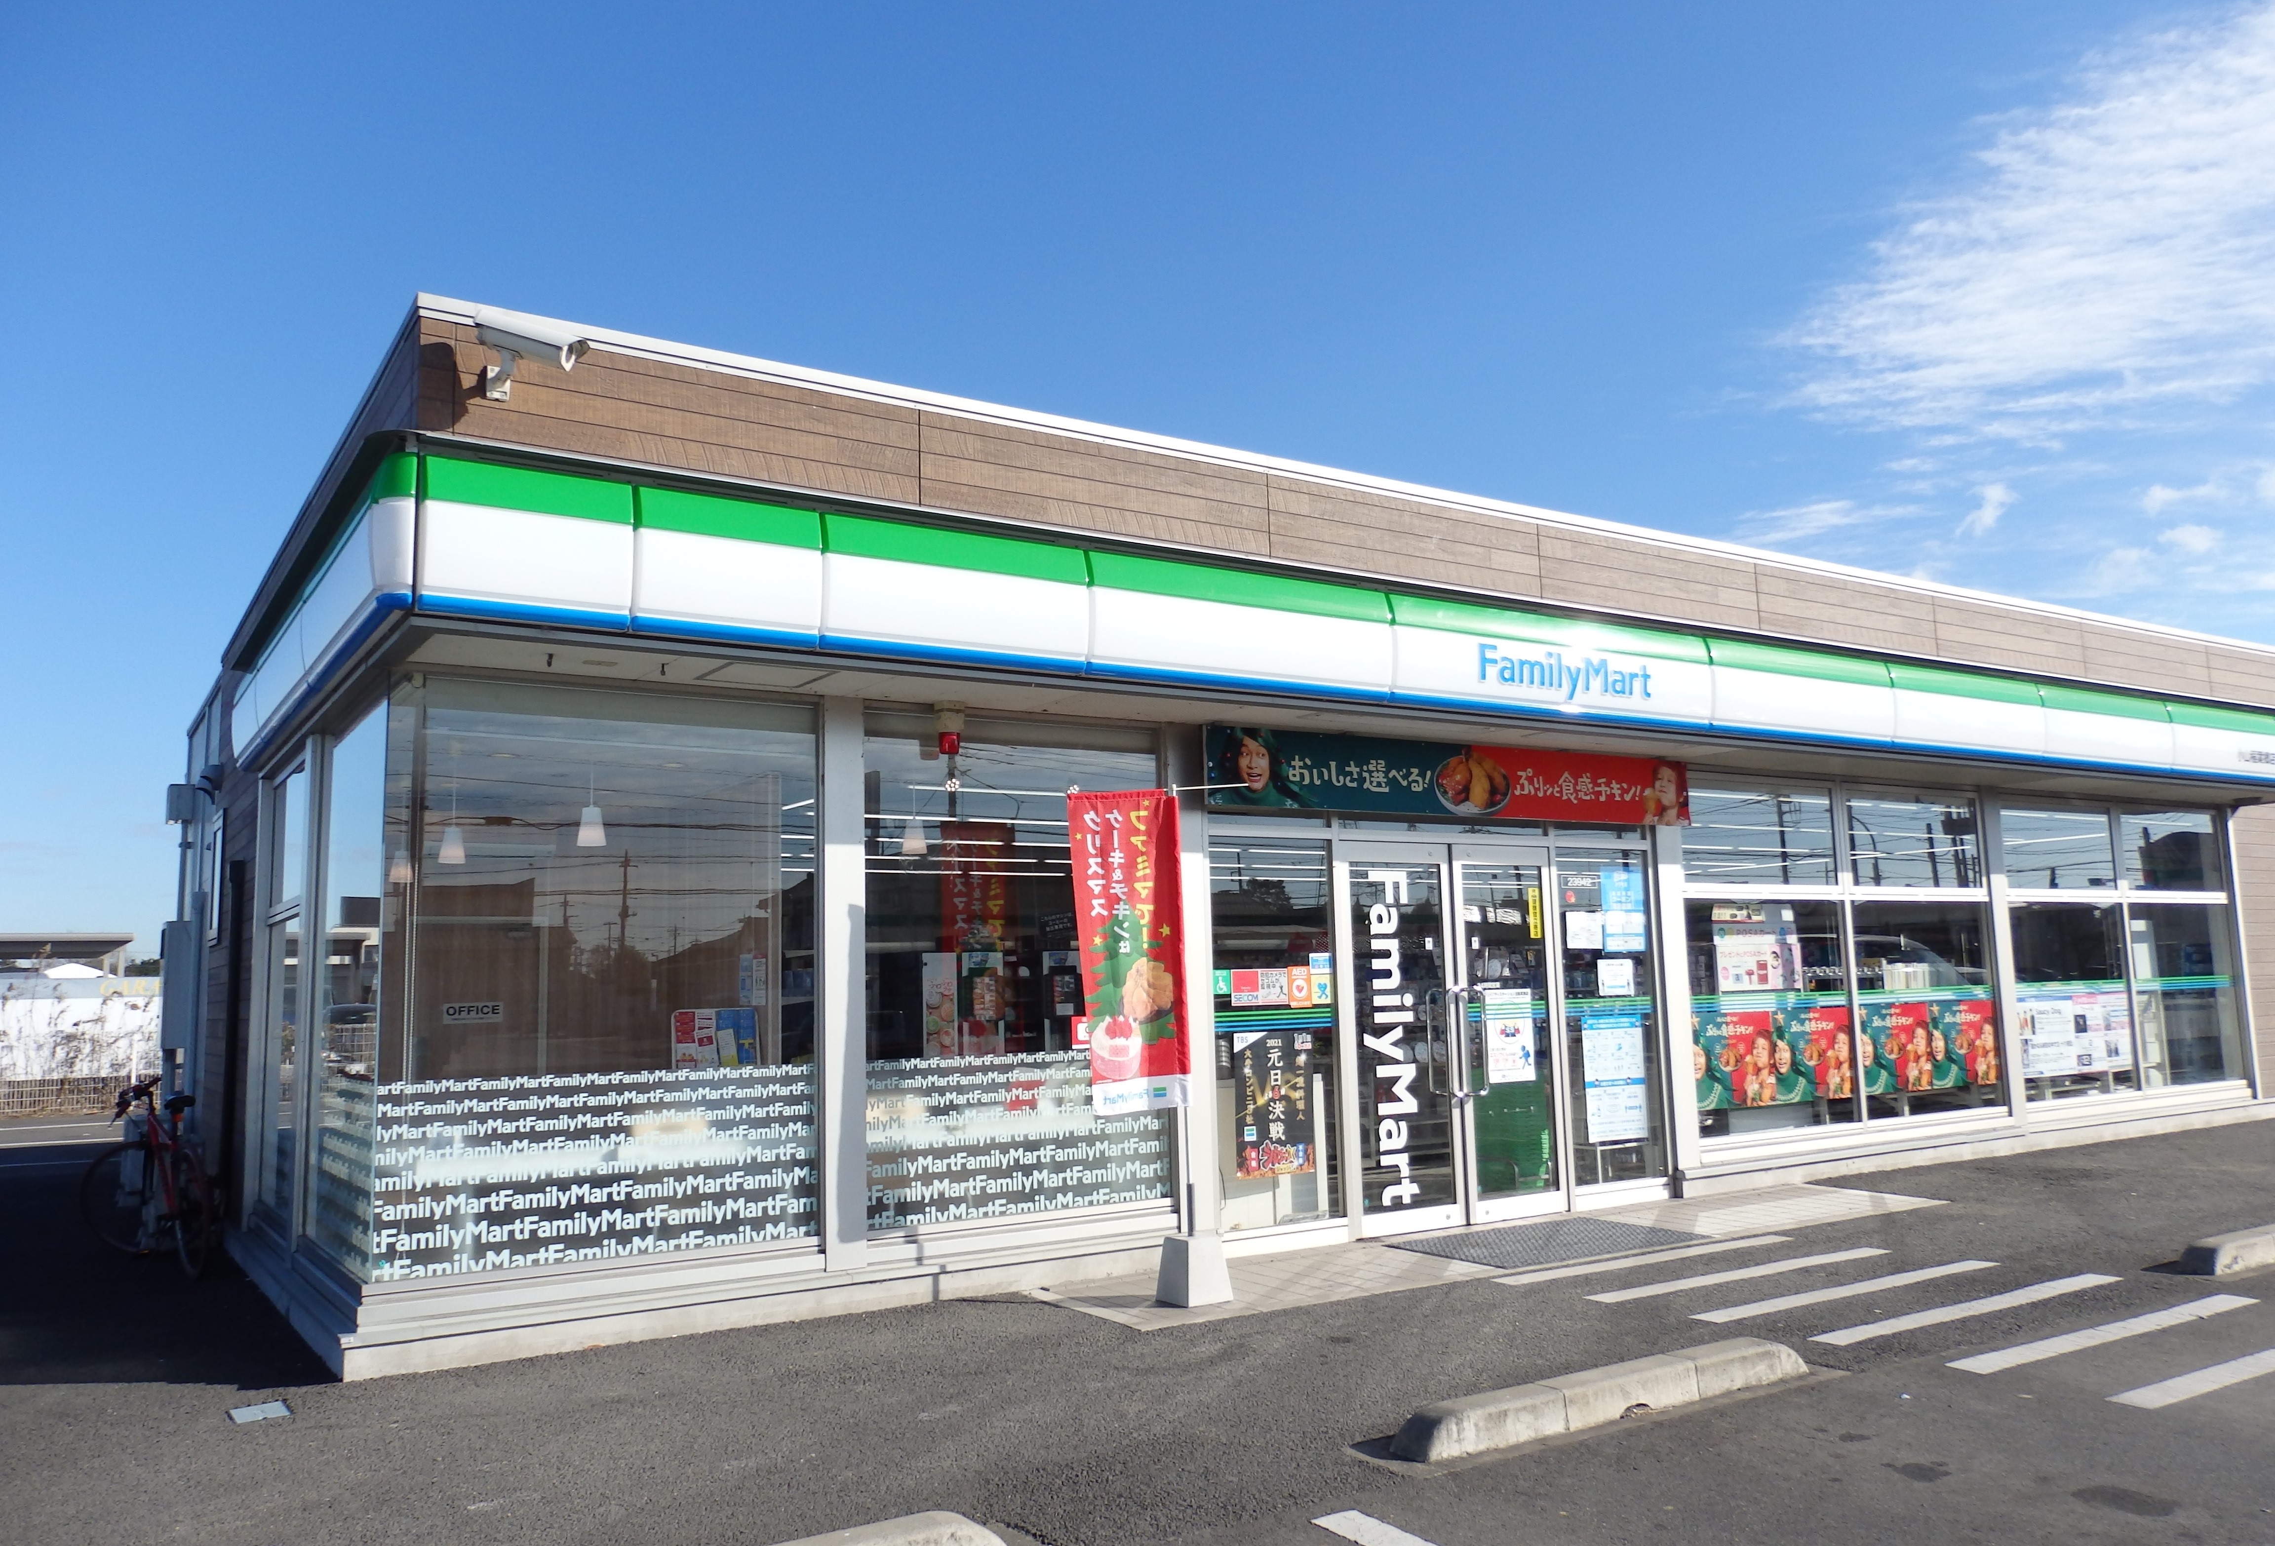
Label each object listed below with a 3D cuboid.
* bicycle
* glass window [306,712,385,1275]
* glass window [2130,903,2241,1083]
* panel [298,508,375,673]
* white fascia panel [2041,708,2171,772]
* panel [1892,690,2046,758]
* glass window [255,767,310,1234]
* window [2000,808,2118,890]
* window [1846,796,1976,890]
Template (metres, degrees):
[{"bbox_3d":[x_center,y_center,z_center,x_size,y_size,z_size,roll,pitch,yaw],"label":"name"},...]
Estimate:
[{"bbox_3d":[-5.418,2.219,9.127,0.550,1.020,1.620,5,-10,-42],"label":"bicycle"},{"bbox_3d":[-3.412,0.902,7.087,0.060,2.245,1.653,3,-8,-33],"label":"glass window"},{"bbox_3d":[9.056,1.908,14.162,1.701,1.546,0.050,3,-9,-33],"label":"glass window"},{"bbox_3d":[-3.184,-0.696,6.597,0.100,0.332,1.667,4,-9,-34],"label":"panel"},{"bbox_3d":[7.127,-0.237,12.027,1.828,0.375,0.080,3,-8,-33],"label":"white fascia panel"},{"bbox_3d":[5.470,-0.305,10.803,1.797,0.359,0.080,3,-8,-33],"label":"panel"},{"bbox_3d":[-4.691,1.187,9.014,0.060,2.389,1.370,3,-8,-33],"label":"glass window"},{"bbox_3d":[7.500,0.627,13.348,1.639,0.637,0.050,3,-9,-33],"label":"window"},{"bbox_3d":[5.821,0.515,12.267,1.694,0.676,0.060,3,-8,-33],"label":"window"}]

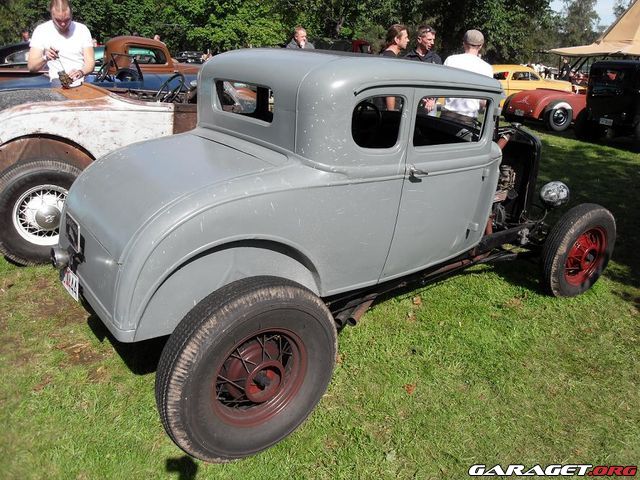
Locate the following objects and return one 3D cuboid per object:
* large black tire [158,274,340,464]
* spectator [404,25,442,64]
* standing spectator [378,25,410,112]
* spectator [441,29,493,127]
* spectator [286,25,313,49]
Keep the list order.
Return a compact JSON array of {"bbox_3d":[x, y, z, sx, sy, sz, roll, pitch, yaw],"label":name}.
[{"bbox_3d":[-0.267,0.539,2.134,0.806,0.806,0.200,-13,27,-34],"label":"large black tire"},{"bbox_3d":[1.149,-1.494,6.008,0.520,1.800,0.420,-8,25,-26],"label":"spectator"},{"bbox_3d":[0.789,-1.443,5.849,0.360,1.790,0.480,-7,24,-23],"label":"standing spectator"},{"bbox_3d":[1.543,-1.345,5.715,0.520,1.780,0.360,9,23,14],"label":"spectator"},{"bbox_3d":[-0.319,-2.323,7.915,0.520,1.770,0.380,-7,24,-23],"label":"spectator"}]

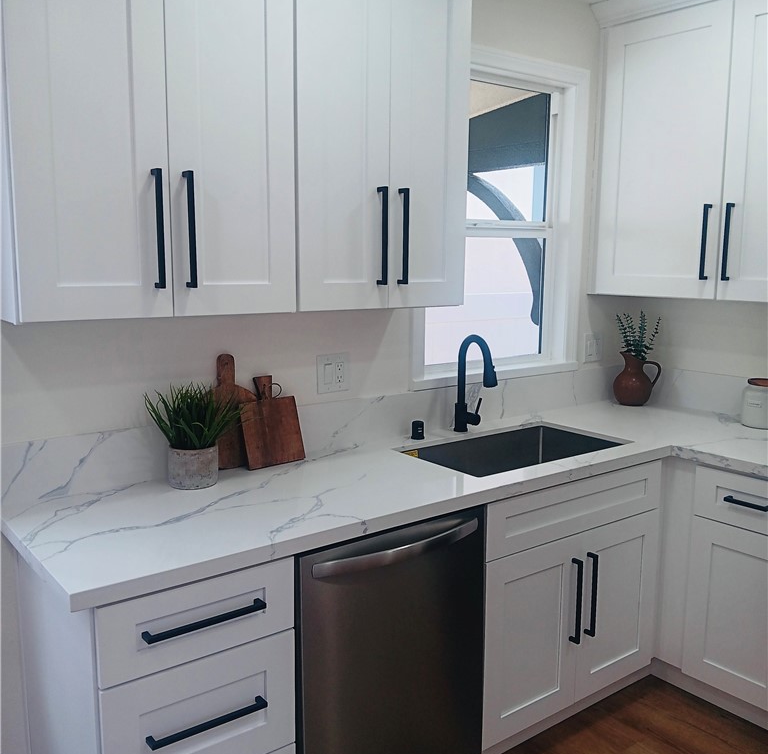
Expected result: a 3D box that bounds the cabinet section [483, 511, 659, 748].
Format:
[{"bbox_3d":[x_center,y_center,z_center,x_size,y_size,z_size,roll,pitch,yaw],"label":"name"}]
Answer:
[{"bbox_3d":[0.436,0.725,2.621,0.815,0.570,0.570,-6,10,-37],"label":"cabinet section"}]

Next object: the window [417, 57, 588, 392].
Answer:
[{"bbox_3d":[0.445,-0.600,2.976,0.937,1.230,0.125,-6,11,-37],"label":"window"}]

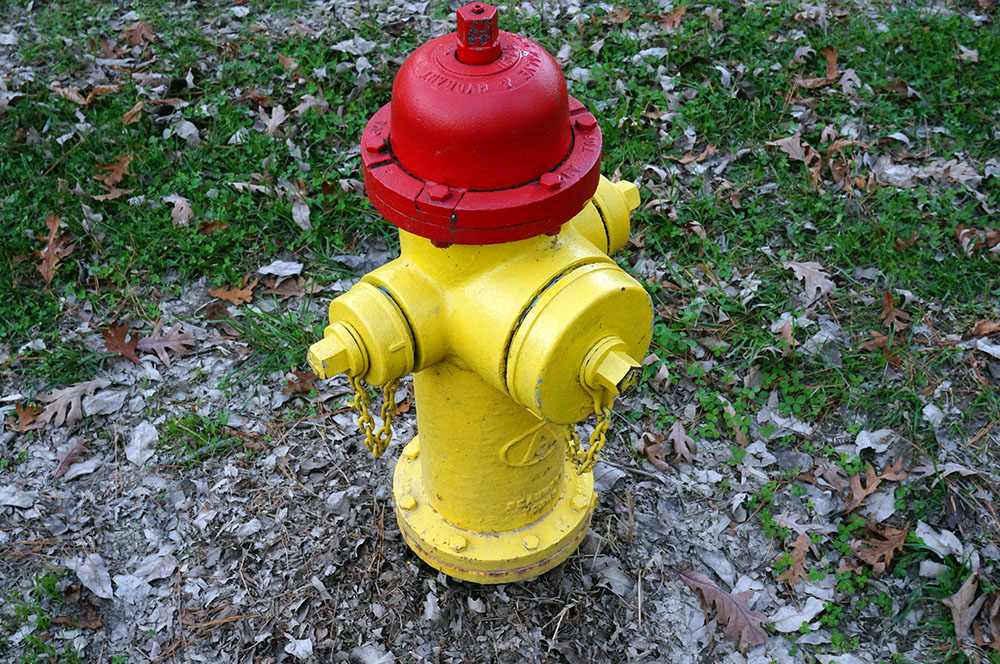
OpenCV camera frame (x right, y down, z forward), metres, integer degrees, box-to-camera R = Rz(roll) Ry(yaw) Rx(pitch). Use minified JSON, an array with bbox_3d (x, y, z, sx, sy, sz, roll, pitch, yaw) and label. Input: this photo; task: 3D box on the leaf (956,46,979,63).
[{"bbox_3d":[1.054,-0.624,2.624,0.054,0.020,0.041,18,67,19],"label":"leaf"}]

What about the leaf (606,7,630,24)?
[{"bbox_3d":[0.267,-0.711,2.615,0.045,0.020,0.067,19,47,21],"label":"leaf"}]

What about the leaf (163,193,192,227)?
[{"bbox_3d":[-0.582,-0.224,2.120,0.039,0.025,0.094,-23,47,-21],"label":"leaf"}]

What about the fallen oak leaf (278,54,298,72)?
[{"bbox_3d":[-0.455,-0.581,2.500,0.036,0.025,0.065,-27,49,-25],"label":"fallen oak leaf"}]

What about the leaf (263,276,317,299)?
[{"bbox_3d":[-0.356,-0.076,1.992,0.096,0.022,0.042,-3,43,-2],"label":"leaf"}]

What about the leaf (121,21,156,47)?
[{"bbox_3d":[-0.863,-0.702,2.765,0.077,0.028,0.072,-19,65,-16],"label":"leaf"}]

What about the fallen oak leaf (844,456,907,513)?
[{"bbox_3d":[0.520,0.208,1.641,0.130,0.025,0.047,-25,48,-23],"label":"fallen oak leaf"}]

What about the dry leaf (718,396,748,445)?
[{"bbox_3d":[0.343,0.130,1.716,0.020,0.020,0.085,-8,43,-7],"label":"dry leaf"}]

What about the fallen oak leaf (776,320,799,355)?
[{"bbox_3d":[0.463,0.008,1.870,0.033,0.020,0.067,5,43,7],"label":"fallen oak leaf"}]

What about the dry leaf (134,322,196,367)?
[{"bbox_3d":[-0.542,0.017,1.898,0.093,0.020,0.100,-5,43,-4],"label":"dry leaf"}]

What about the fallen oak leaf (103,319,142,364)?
[{"bbox_3d":[-0.640,0.019,1.979,0.055,0.020,0.113,-15,49,-15],"label":"fallen oak leaf"}]

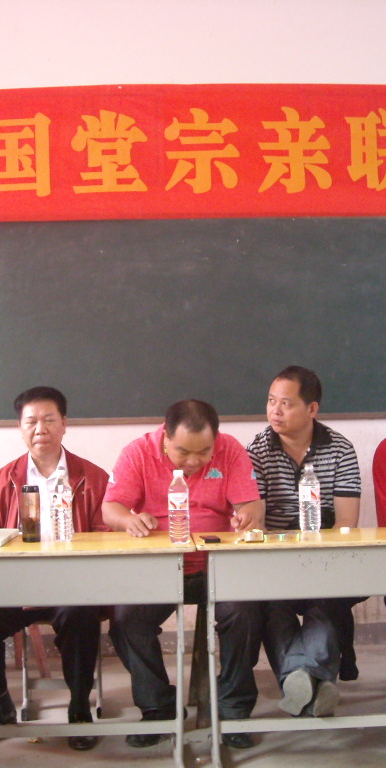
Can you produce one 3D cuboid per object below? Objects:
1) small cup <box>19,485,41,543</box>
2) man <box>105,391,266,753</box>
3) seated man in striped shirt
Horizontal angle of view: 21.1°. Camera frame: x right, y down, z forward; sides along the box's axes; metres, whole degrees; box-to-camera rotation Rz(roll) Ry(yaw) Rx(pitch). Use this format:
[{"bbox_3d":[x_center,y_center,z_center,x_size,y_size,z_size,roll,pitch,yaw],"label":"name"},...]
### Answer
[{"bbox_3d":[-0.534,0.426,3.400,0.062,0.185,0.062,-1,-1,-2],"label":"small cup"},{"bbox_3d":[-0.030,0.650,3.790,0.590,1.215,0.740,-1,-1,-1],"label":"man"},{"bbox_3d":[0.430,0.548,3.830,0.470,1.260,0.780,-1,-1,3],"label":"seated man in striped shirt"}]

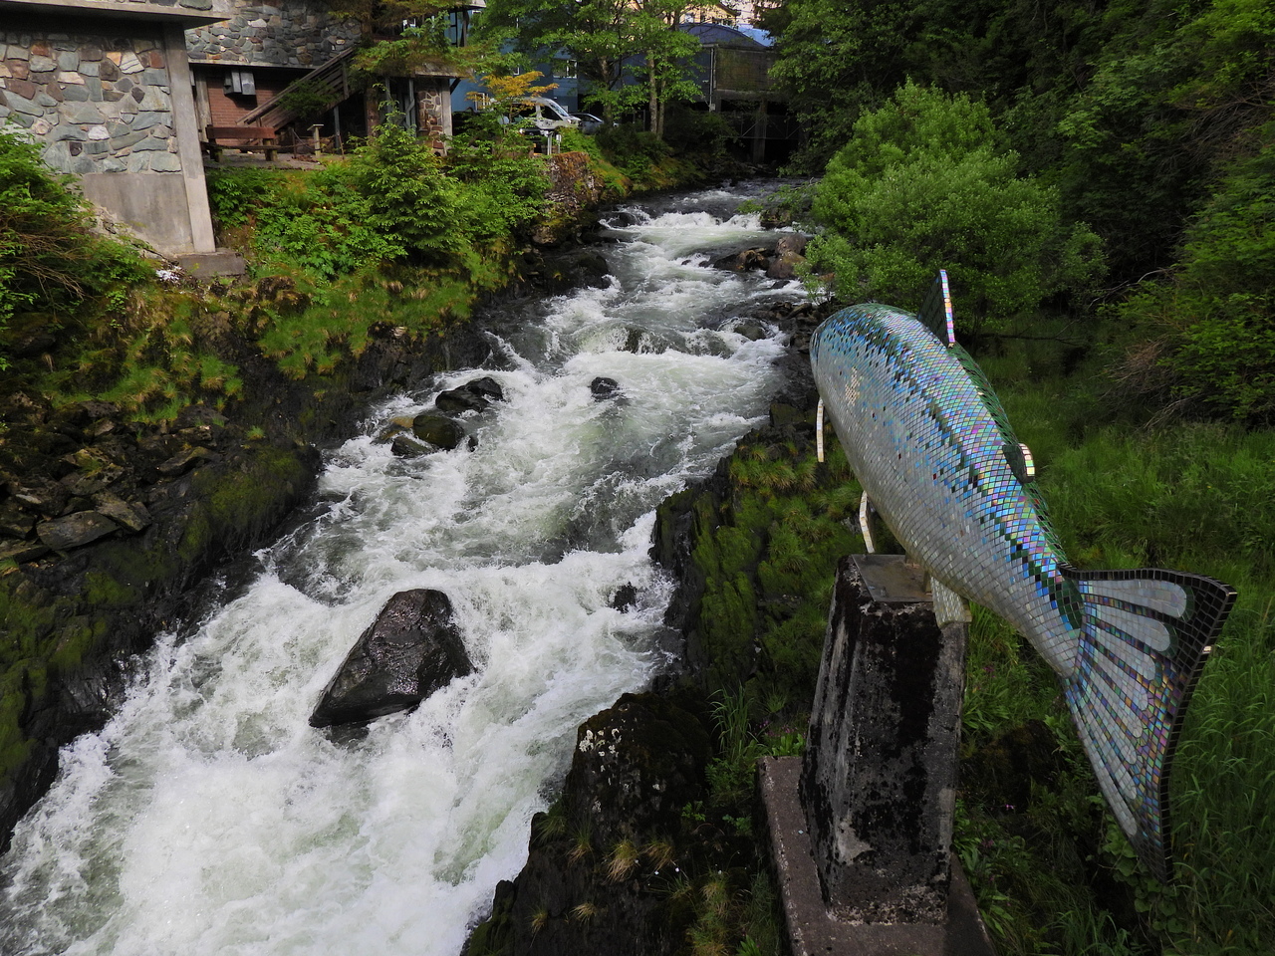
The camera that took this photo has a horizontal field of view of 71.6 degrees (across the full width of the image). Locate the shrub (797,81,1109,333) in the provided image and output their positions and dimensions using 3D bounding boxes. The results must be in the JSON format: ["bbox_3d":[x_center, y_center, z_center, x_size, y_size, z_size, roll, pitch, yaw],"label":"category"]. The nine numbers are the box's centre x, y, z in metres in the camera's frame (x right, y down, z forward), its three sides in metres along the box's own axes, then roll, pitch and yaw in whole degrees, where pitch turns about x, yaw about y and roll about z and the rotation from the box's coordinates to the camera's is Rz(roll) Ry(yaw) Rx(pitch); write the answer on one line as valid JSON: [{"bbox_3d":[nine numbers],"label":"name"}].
[{"bbox_3d":[6.660,-5.700,18.500,5.800,5.100,5.400,0,17,0],"label":"shrub"}]

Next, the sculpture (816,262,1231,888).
[{"bbox_3d":[0.972,-0.235,3.184,0.560,0.970,3.580,1,18,2],"label":"sculpture"}]

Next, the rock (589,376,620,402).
[{"bbox_3d":[-0.570,-1.550,15.560,0.530,0.380,0.500,0,17,0],"label":"rock"}]

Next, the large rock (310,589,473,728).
[{"bbox_3d":[-2.190,1.500,7.840,1.320,0.950,0.980,-5,18,-17],"label":"large rock"}]

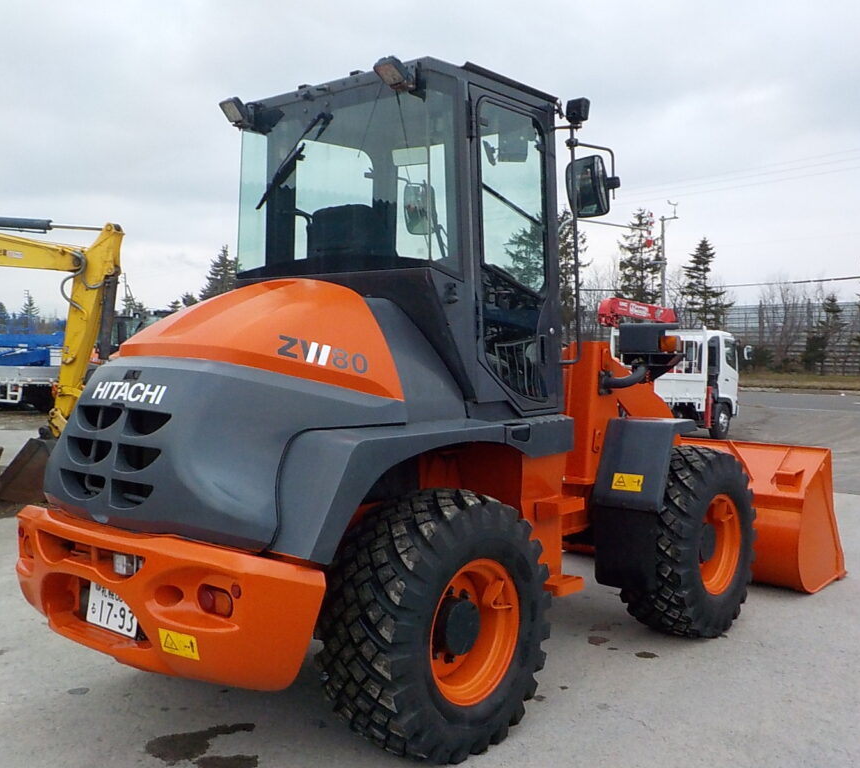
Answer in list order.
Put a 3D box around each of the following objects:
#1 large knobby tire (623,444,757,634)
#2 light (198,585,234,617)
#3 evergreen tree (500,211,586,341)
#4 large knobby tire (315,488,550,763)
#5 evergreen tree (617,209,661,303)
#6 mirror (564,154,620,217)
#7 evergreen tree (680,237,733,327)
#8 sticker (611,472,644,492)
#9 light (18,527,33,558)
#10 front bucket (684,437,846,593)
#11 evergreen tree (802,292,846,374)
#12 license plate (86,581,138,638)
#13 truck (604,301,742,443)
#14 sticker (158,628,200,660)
[{"bbox_3d":[1.440,0.866,4.915,0.385,1.040,1.040,1,2,43],"label":"large knobby tire"},{"bbox_3d":[-0.642,0.658,2.705,0.122,0.088,0.050,1,2,29],"label":"light"},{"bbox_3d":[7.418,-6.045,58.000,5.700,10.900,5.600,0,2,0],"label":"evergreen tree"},{"bbox_3d":[0.049,0.947,3.521,0.400,1.060,1.060,1,2,40],"label":"large knobby tire"},{"bbox_3d":[14.111,-5.771,60.136,3.800,12.190,3.800,0,1,0],"label":"evergreen tree"},{"bbox_3d":[0.831,-1.022,4.581,0.130,0.310,0.200,-1,1,-32],"label":"mirror"},{"bbox_3d":[18.581,-4.805,60.115,3.700,10.340,3.700,0,1,0],"label":"evergreen tree"},{"bbox_3d":[1.073,0.535,4.810,0.180,0.090,0.004,2,-15,43],"label":"sticker"},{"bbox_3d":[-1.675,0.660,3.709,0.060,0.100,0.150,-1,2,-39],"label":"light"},{"bbox_3d":[2.025,0.926,6.891,2.040,0.970,0.960,1,2,43],"label":"front bucket"},{"bbox_3d":[25.337,-3.243,57.000,2.800,5.300,2.800,0,2,24],"label":"evergreen tree"},{"bbox_3d":[-1.122,0.783,3.134,0.330,0.165,0.010,1,-4,41],"label":"license plate"},{"bbox_3d":[3.881,-0.294,17.870,2.200,2.950,7.400,1,2,37],"label":"truck"},{"bbox_3d":[-0.784,0.815,2.775,0.158,0.080,0.003,1,14,30],"label":"sticker"}]

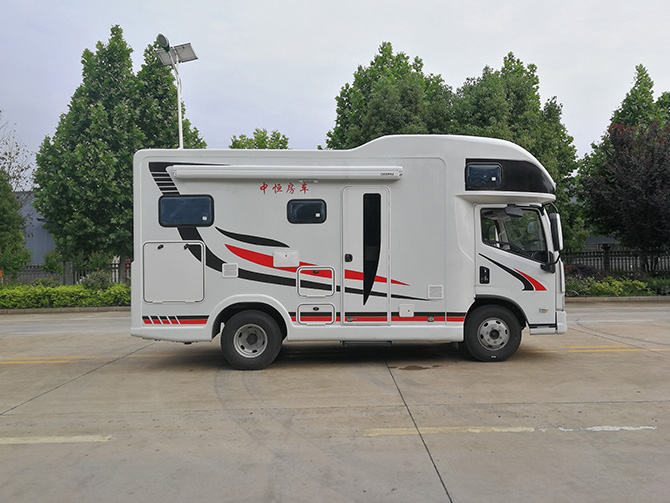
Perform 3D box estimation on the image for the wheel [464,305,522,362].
[{"bbox_3d":[2.224,1.153,7.430,0.800,0.800,0.220,-1,-1,-2],"label":"wheel"}]

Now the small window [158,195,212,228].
[{"bbox_3d":[-1.944,-0.532,6.830,0.710,0.420,0.050,0,-1,-2],"label":"small window"}]

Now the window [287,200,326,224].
[{"bbox_3d":[-0.369,-0.521,6.890,0.530,0.325,0.050,0,-1,-2],"label":"window"}]

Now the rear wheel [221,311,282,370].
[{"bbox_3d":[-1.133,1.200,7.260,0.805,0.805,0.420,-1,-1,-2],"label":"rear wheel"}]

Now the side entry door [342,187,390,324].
[{"bbox_3d":[0.417,0.053,6.930,0.635,1.810,0.060,0,-1,-2],"label":"side entry door"}]

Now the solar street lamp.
[{"bbox_3d":[-4.521,-2.195,15.300,1.150,7.850,1.200,-1,-1,11],"label":"solar street lamp"}]

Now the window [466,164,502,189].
[{"bbox_3d":[2.027,-1.017,7.090,0.490,0.320,0.050,0,-1,-7],"label":"window"}]

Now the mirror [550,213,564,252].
[{"bbox_3d":[3.030,-0.259,7.120,0.110,0.510,0.200,-4,-1,7],"label":"mirror"}]

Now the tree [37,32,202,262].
[{"bbox_3d":[-7.221,-2.794,17.600,5.500,9.100,4.800,-1,-1,0],"label":"tree"}]

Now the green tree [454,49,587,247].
[{"bbox_3d":[6.423,-2.640,18.400,4.700,8.400,4.400,-1,-1,0],"label":"green tree"}]

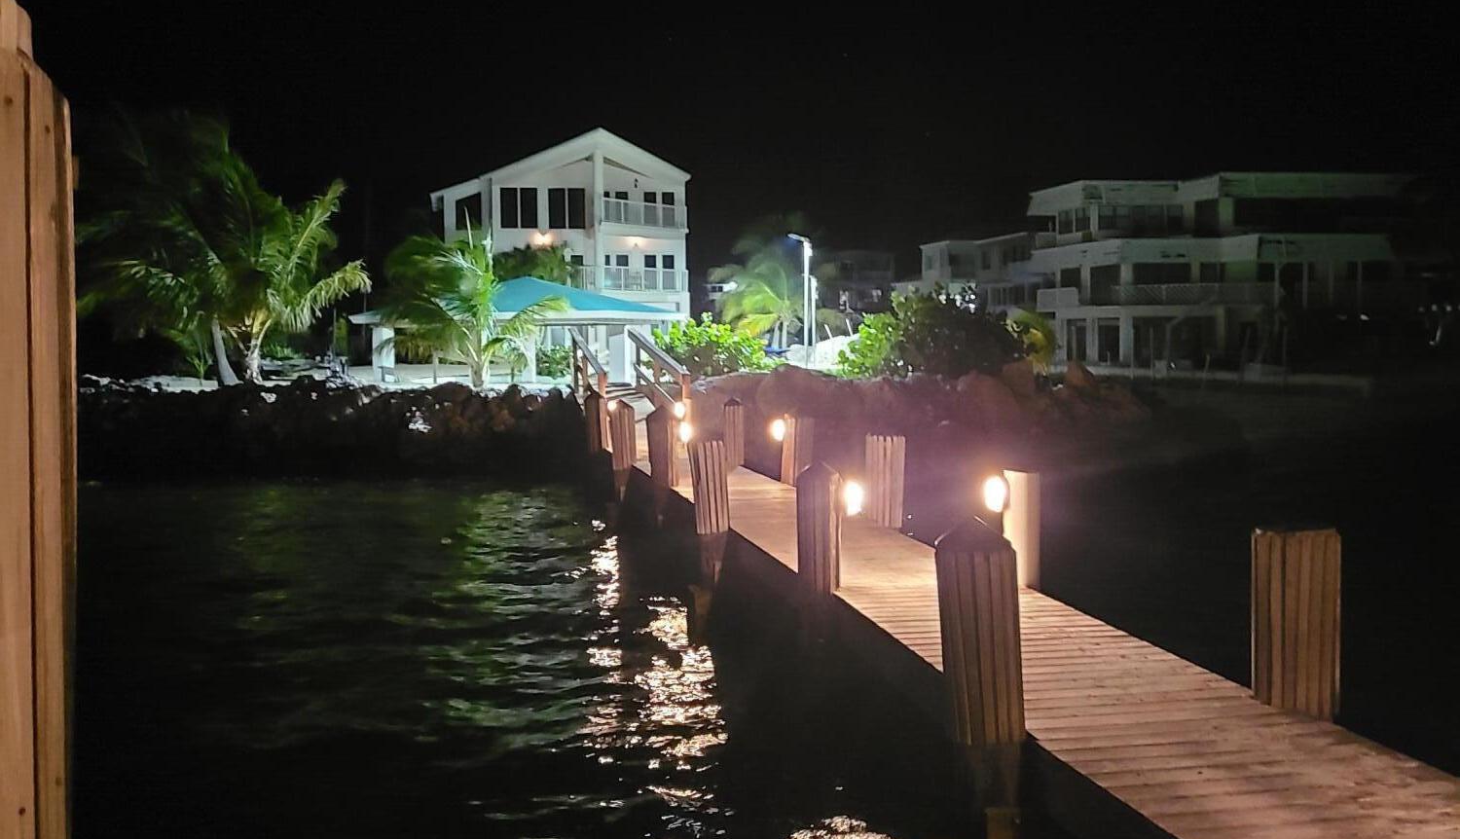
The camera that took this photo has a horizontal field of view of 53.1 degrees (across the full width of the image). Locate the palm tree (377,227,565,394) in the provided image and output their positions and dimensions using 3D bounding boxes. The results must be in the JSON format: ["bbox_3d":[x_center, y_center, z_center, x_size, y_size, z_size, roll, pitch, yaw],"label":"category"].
[{"bbox_3d":[-6.418,-2.774,36.500,4.500,4.100,4.200,-1,4,-11],"label":"palm tree"}]

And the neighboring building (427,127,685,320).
[{"bbox_3d":[-8.058,-7.900,69.000,11.400,9.800,12.000,-1,4,-8],"label":"neighboring building"}]

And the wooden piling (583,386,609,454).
[{"bbox_3d":[-1.713,0.006,18.700,0.300,0.900,0.300,-1,4,-11],"label":"wooden piling"}]

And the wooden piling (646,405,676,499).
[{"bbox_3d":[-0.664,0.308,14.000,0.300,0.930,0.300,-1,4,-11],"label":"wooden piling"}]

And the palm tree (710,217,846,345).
[{"bbox_3d":[1.816,-5.291,59.000,4.900,5.200,4.800,-1,4,-11],"label":"palm tree"}]

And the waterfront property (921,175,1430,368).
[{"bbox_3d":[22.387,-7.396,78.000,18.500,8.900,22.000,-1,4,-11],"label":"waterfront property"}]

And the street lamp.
[{"bbox_3d":[2.298,-3.984,48.000,0.900,4.400,0.300,-2,4,-22],"label":"street lamp"}]

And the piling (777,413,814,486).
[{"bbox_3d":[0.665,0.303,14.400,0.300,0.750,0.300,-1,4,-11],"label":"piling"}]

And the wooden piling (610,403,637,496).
[{"bbox_3d":[-1.195,0.311,16.400,0.300,1.020,0.300,-1,4,-11],"label":"wooden piling"}]

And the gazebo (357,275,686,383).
[{"bbox_3d":[-7.110,-3.250,52.000,9.400,3.750,9.400,1,3,10],"label":"gazebo"}]

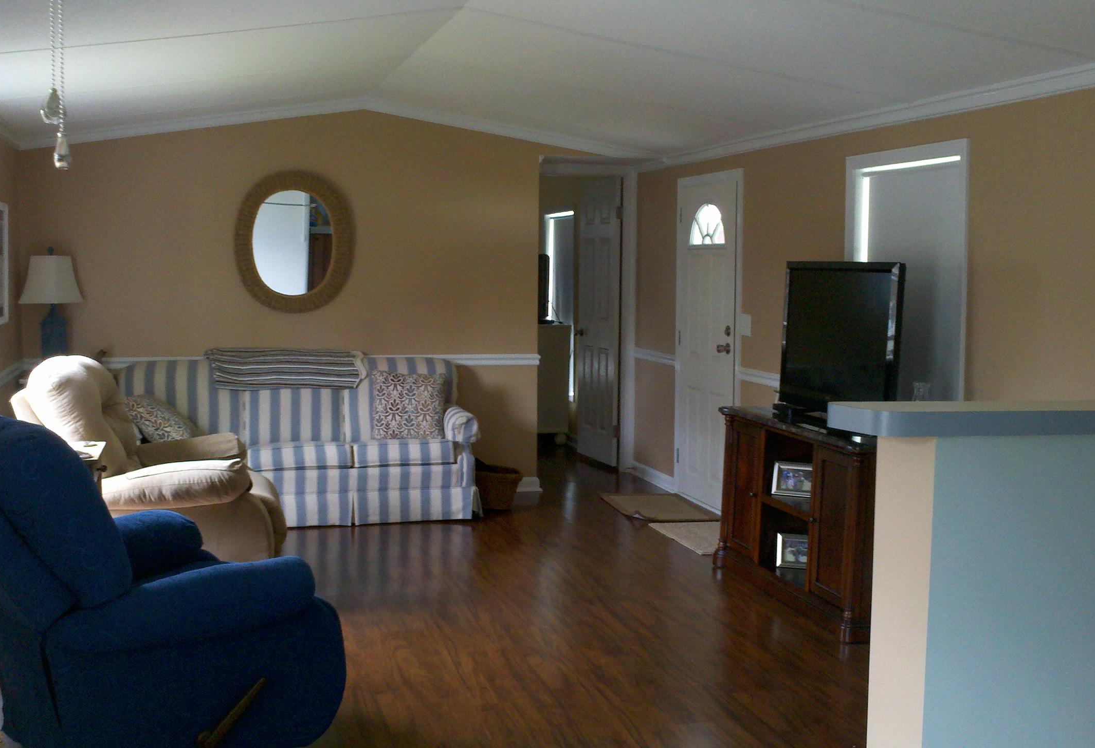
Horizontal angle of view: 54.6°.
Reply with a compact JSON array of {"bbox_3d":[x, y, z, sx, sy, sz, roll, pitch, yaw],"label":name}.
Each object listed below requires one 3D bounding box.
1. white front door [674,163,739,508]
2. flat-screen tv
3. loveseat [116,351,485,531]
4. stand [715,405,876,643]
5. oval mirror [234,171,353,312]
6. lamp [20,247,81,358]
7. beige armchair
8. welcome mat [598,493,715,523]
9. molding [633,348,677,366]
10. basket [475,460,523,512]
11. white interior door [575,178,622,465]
[{"bbox_3d":[0.978,-0.195,6.567,0.070,2.050,0.800,-2,6,-18],"label":"white front door"},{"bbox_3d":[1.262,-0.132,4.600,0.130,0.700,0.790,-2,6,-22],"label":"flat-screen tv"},{"bbox_3d":[-1.503,0.388,6.279,2.110,0.935,0.740,-1,6,-12],"label":"loveseat"},{"bbox_3d":[1.226,0.626,4.798,0.450,0.805,1.210,-2,6,-18],"label":"stand"},{"bbox_3d":[-1.506,-0.796,6.384,0.710,0.850,0.060,-2,6,-18],"label":"oval mirror"},{"bbox_3d":[-2.718,-0.312,5.827,0.320,0.769,0.320,-2,6,-18],"label":"lamp"},{"bbox_3d":[-1.865,0.438,5.095,1.125,1.082,0.973,-1,6,-15],"label":"beige armchair"},{"bbox_3d":[0.693,0.825,6.674,0.502,0.012,0.714,-2,6,-20],"label":"welcome mat"},{"bbox_3d":[0.713,-0.126,7.287,0.028,0.071,0.654,-2,6,-18],"label":"molding"},{"bbox_3d":[-0.364,0.693,6.711,0.370,0.250,0.370,-2,6,-18],"label":"basket"},{"bbox_3d":[0.376,-0.384,7.799,0.040,2.060,0.657,-2,7,-24],"label":"white interior door"}]

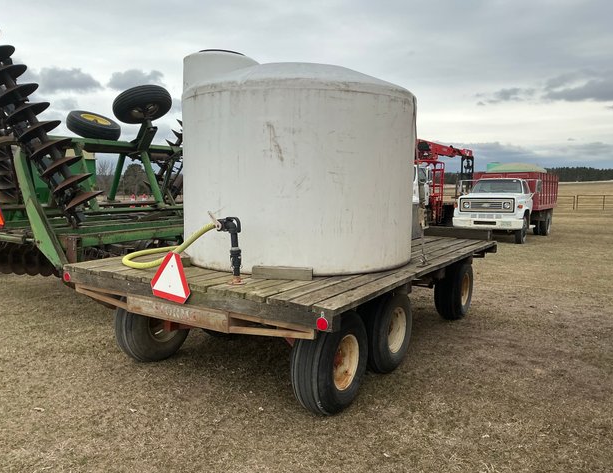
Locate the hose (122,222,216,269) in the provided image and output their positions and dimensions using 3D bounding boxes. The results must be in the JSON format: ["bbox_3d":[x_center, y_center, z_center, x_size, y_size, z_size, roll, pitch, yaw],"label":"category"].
[{"bbox_3d":[-1.124,0.045,4.680,1.360,0.460,0.660,5,8,33],"label":"hose"}]

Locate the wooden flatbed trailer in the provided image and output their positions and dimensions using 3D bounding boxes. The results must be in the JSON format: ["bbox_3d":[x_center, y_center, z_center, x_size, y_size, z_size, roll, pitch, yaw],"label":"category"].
[{"bbox_3d":[0.155,0.564,5.802,2.852,0.790,4.351,5,8,33],"label":"wooden flatbed trailer"}]

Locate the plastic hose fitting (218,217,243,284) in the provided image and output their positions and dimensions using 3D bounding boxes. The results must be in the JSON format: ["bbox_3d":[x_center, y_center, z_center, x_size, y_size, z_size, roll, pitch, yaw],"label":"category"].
[{"bbox_3d":[-0.611,0.101,3.985,0.240,0.530,0.130,3,7,21],"label":"plastic hose fitting"}]

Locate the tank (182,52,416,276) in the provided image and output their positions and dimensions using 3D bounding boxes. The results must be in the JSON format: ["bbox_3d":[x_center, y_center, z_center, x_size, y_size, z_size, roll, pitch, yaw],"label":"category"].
[{"bbox_3d":[-0.067,-0.755,5.344,2.351,1.930,2.351,0,6,0],"label":"tank"}]

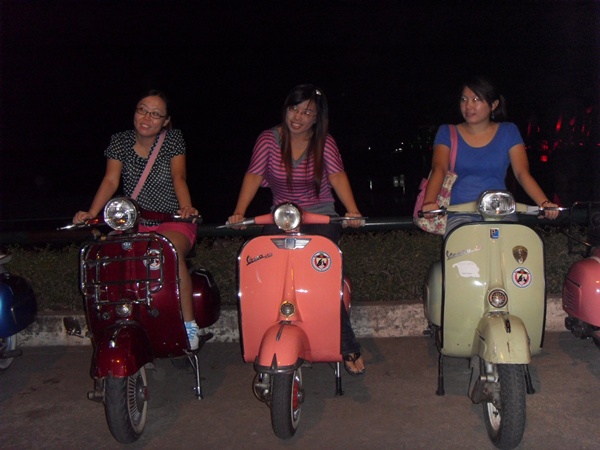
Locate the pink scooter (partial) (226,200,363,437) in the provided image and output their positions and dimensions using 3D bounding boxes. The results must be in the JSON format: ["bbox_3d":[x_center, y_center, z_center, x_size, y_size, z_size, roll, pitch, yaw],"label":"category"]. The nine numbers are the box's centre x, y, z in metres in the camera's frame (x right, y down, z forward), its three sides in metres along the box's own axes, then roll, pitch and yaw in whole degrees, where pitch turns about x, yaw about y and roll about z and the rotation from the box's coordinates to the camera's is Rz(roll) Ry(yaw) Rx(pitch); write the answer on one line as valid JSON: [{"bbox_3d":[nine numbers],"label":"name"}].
[{"bbox_3d":[0.007,0.348,3.938,0.660,1.020,1.720,-1,4,5],"label":"pink scooter (partial)"}]

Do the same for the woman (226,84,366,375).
[{"bbox_3d":[0.012,0.085,3.898,0.640,1.550,0.920,-1,4,5],"label":"woman"}]

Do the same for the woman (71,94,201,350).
[{"bbox_3d":[-0.725,-0.010,3.759,0.610,1.280,0.820,-1,4,5],"label":"woman"}]

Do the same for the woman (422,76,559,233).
[{"bbox_3d":[0.854,-0.043,3.709,0.610,1.320,0.820,-1,4,8],"label":"woman"}]

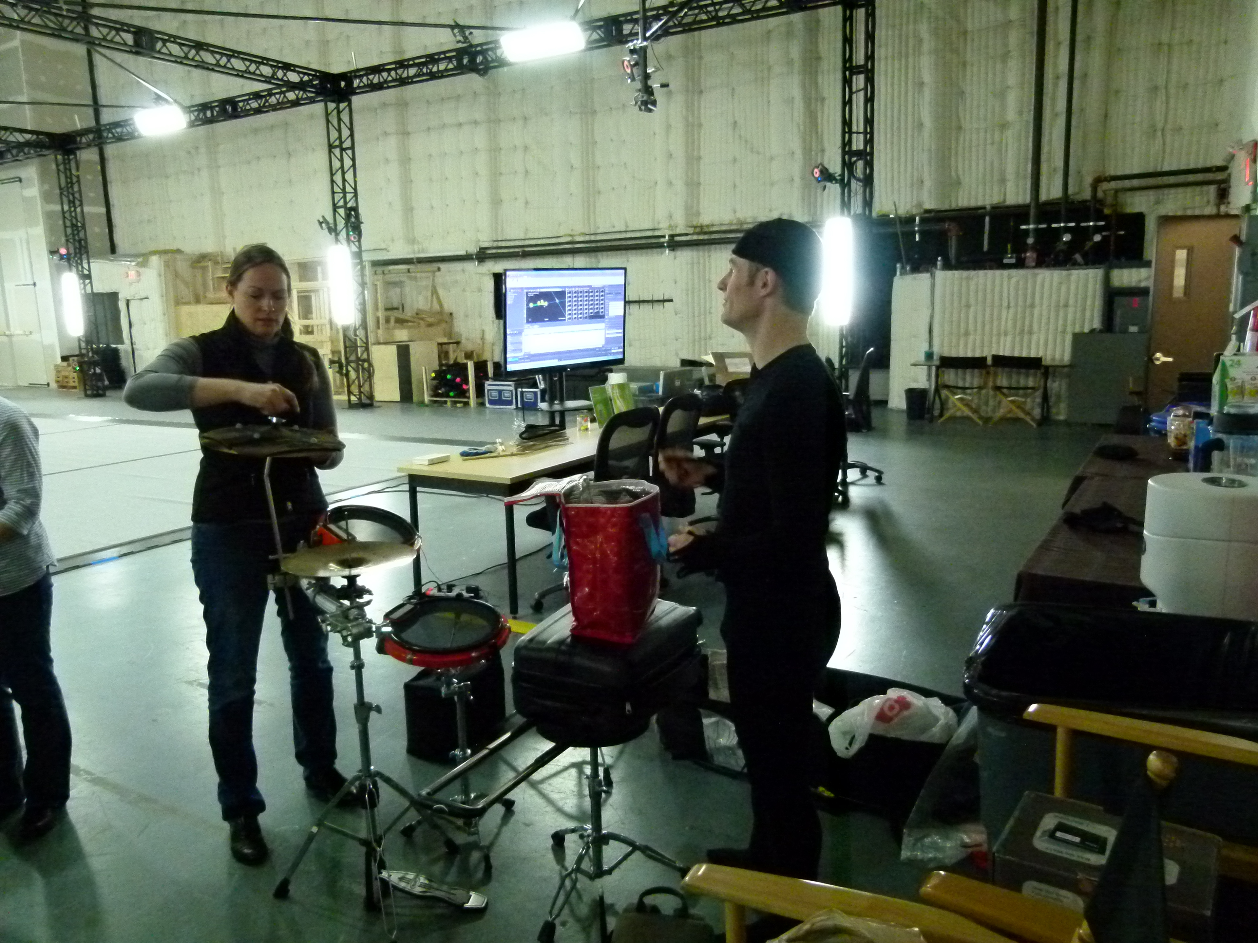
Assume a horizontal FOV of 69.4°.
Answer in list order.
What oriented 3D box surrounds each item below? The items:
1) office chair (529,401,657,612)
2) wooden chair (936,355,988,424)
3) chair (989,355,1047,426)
[{"bbox_3d":[-0.144,0.183,4.968,0.636,1.053,0.636,5,11,36],"label":"office chair"},{"bbox_3d":[4.370,-1.068,11.900,0.600,0.880,0.450,3,10,28],"label":"wooden chair"},{"bbox_3d":[4.957,-1.029,11.600,0.600,0.880,0.450,3,10,28],"label":"chair"}]

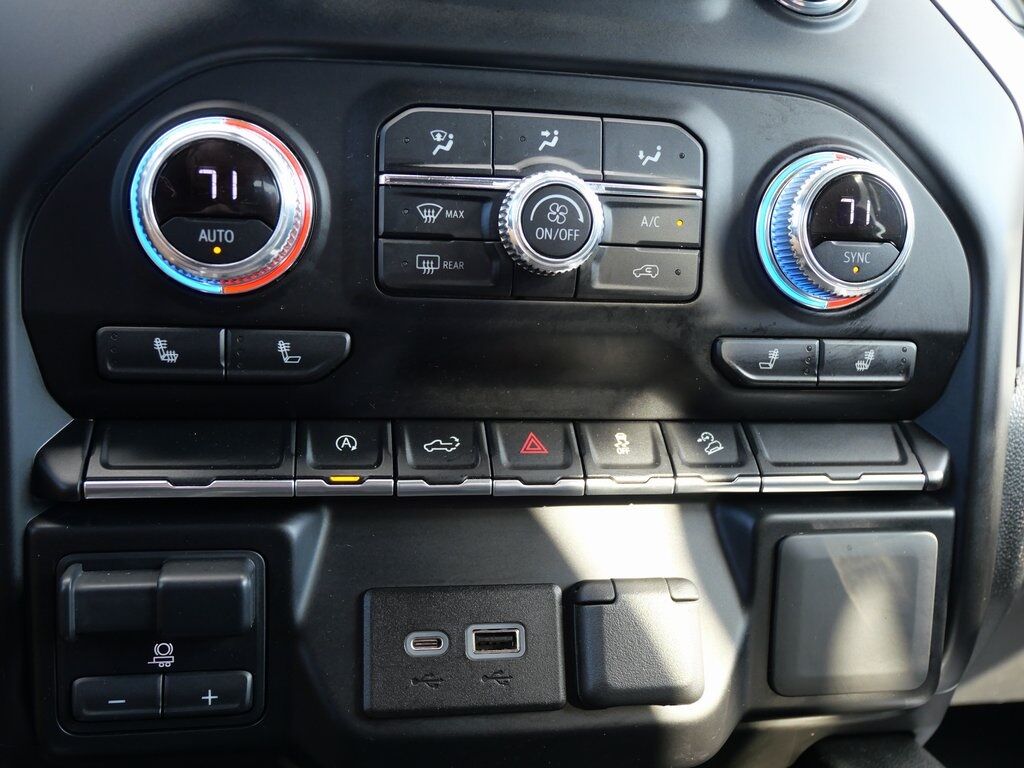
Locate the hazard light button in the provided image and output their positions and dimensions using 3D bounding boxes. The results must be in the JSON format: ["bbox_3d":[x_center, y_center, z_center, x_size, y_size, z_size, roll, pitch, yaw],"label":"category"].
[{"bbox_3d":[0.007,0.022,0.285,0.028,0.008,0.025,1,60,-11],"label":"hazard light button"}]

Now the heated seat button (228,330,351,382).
[{"bbox_3d":[-0.065,-0.008,0.278,0.035,0.015,0.007,1,4,-11],"label":"heated seat button"}]

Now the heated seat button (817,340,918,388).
[{"bbox_3d":[0.116,-0.007,0.312,0.035,0.015,0.007,1,4,-11],"label":"heated seat button"}]

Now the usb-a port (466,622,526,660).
[{"bbox_3d":[-0.005,0.076,0.282,0.018,0.010,0.007,1,-6,-11],"label":"usb-a port"}]

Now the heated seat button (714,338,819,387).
[{"bbox_3d":[0.081,-0.007,0.306,0.036,0.015,0.007,1,4,-11],"label":"heated seat button"}]

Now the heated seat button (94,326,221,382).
[{"bbox_3d":[-0.100,-0.009,0.271,0.034,0.015,0.007,1,4,-11],"label":"heated seat button"}]

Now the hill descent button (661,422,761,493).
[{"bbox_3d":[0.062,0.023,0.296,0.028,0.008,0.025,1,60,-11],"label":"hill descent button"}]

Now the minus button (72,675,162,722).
[{"bbox_3d":[-0.108,0.086,0.262,0.023,0.013,0.006,1,-4,-11],"label":"minus button"}]

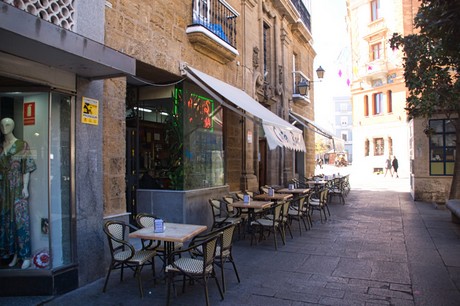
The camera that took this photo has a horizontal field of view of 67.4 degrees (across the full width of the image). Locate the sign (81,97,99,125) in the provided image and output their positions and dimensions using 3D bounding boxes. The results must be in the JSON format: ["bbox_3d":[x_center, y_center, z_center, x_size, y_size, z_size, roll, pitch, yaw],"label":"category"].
[{"bbox_3d":[-1.953,-0.580,4.808,0.010,0.350,0.275,-1,-1,23],"label":"sign"}]

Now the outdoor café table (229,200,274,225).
[{"bbox_3d":[0.471,1.458,7.417,0.780,0.750,0.780,-1,-2,24],"label":"outdoor café table"}]

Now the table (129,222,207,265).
[{"bbox_3d":[-0.815,1.404,4.548,0.780,0.750,0.780,-1,-1,17],"label":"table"}]

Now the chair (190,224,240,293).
[{"bbox_3d":[-0.220,1.344,4.629,0.580,0.860,0.560,-1,-2,26],"label":"chair"}]

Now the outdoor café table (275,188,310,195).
[{"bbox_3d":[1.947,1.515,10.466,0.780,0.750,0.780,-1,-2,25],"label":"outdoor café table"}]

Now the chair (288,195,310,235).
[{"bbox_3d":[1.406,1.341,7.637,0.570,0.830,0.550,-1,-1,29],"label":"chair"}]

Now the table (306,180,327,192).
[{"bbox_3d":[3.120,1.436,12.400,0.720,0.750,0.720,-1,-1,26],"label":"table"}]

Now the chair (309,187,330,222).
[{"bbox_3d":[2.228,1.356,8.957,0.570,0.830,0.550,-1,-1,34],"label":"chair"}]

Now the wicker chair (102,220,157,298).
[{"bbox_3d":[-1.295,1.353,4.509,0.580,0.860,0.560,-1,-1,17],"label":"wicker chair"}]

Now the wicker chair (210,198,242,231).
[{"bbox_3d":[-0.030,1.329,6.600,0.570,0.830,0.550,-1,-1,26],"label":"wicker chair"}]

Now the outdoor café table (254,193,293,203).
[{"bbox_3d":[1.146,1.487,8.937,0.780,0.750,0.780,-1,-2,25],"label":"outdoor café table"}]

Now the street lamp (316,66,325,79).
[{"bbox_3d":[4.346,-3.853,16.500,0.370,0.600,0.370,-1,-1,26],"label":"street lamp"}]

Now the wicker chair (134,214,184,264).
[{"bbox_3d":[-0.960,1.308,4.850,0.570,0.830,0.550,-1,-1,33],"label":"wicker chair"}]

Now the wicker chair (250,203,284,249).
[{"bbox_3d":[0.686,1.327,6.497,0.570,0.830,0.550,-1,-1,29],"label":"wicker chair"}]

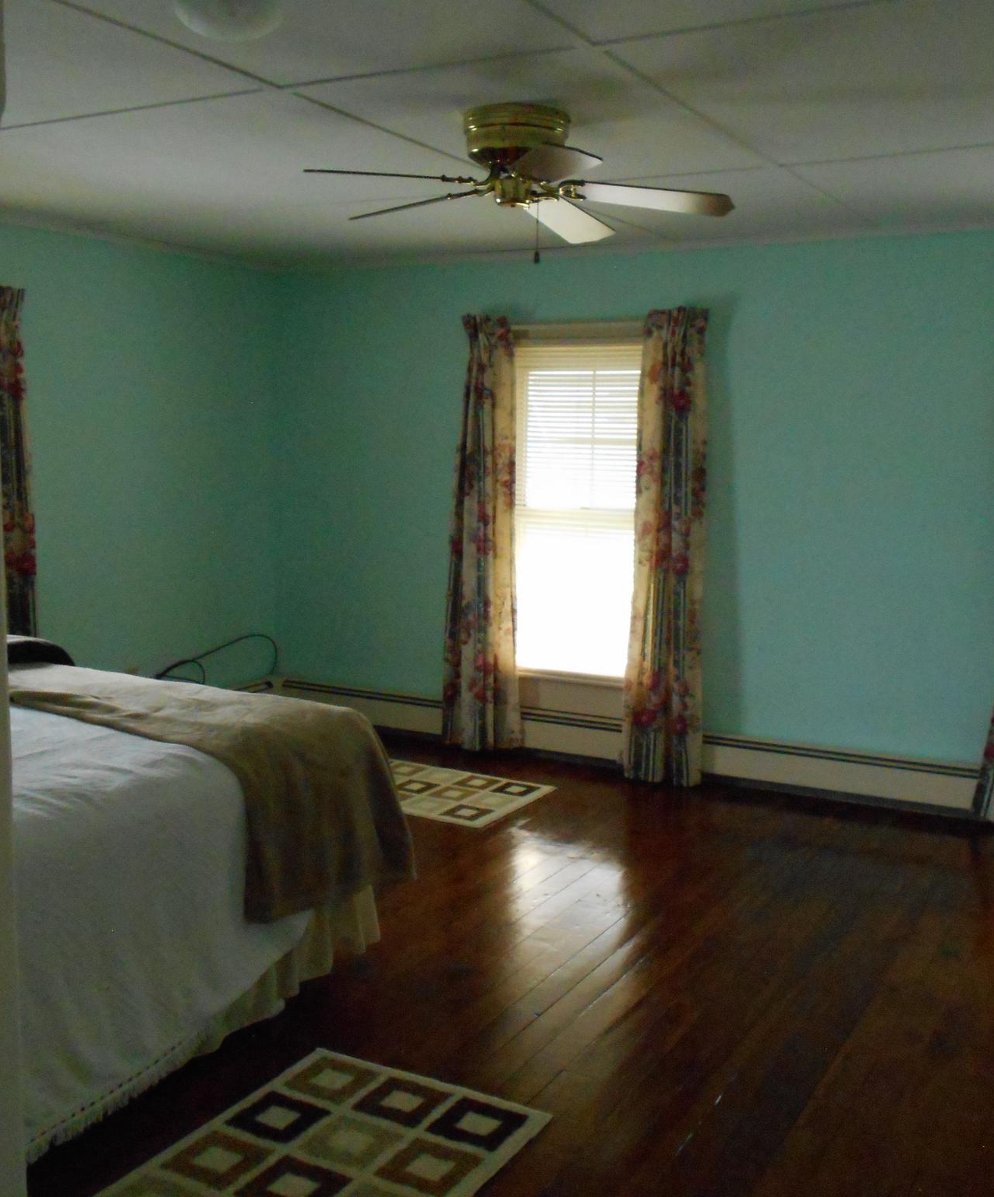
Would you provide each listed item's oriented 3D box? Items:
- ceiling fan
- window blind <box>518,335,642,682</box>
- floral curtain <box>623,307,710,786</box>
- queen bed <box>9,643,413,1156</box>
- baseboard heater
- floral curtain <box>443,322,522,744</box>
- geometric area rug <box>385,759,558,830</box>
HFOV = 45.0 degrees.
[{"bbox_3d":[0.049,-1.153,3.182,1.180,0.250,1.180,5,9,29],"label":"ceiling fan"},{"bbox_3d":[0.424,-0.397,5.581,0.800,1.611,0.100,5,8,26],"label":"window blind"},{"bbox_3d":[0.746,-0.217,5.311,0.350,2.082,0.130,5,8,26],"label":"floral curtain"},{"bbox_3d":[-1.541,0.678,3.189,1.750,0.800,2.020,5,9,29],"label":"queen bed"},{"bbox_3d":[0.416,0.664,5.681,3.511,0.236,0.075,5,8,26],"label":"baseboard heater"},{"bbox_3d":[-0.056,-0.287,5.695,0.400,2.067,0.130,5,8,26],"label":"floral curtain"},{"bbox_3d":[-0.361,0.823,5.273,1.060,0.012,0.660,5,9,29],"label":"geometric area rug"}]

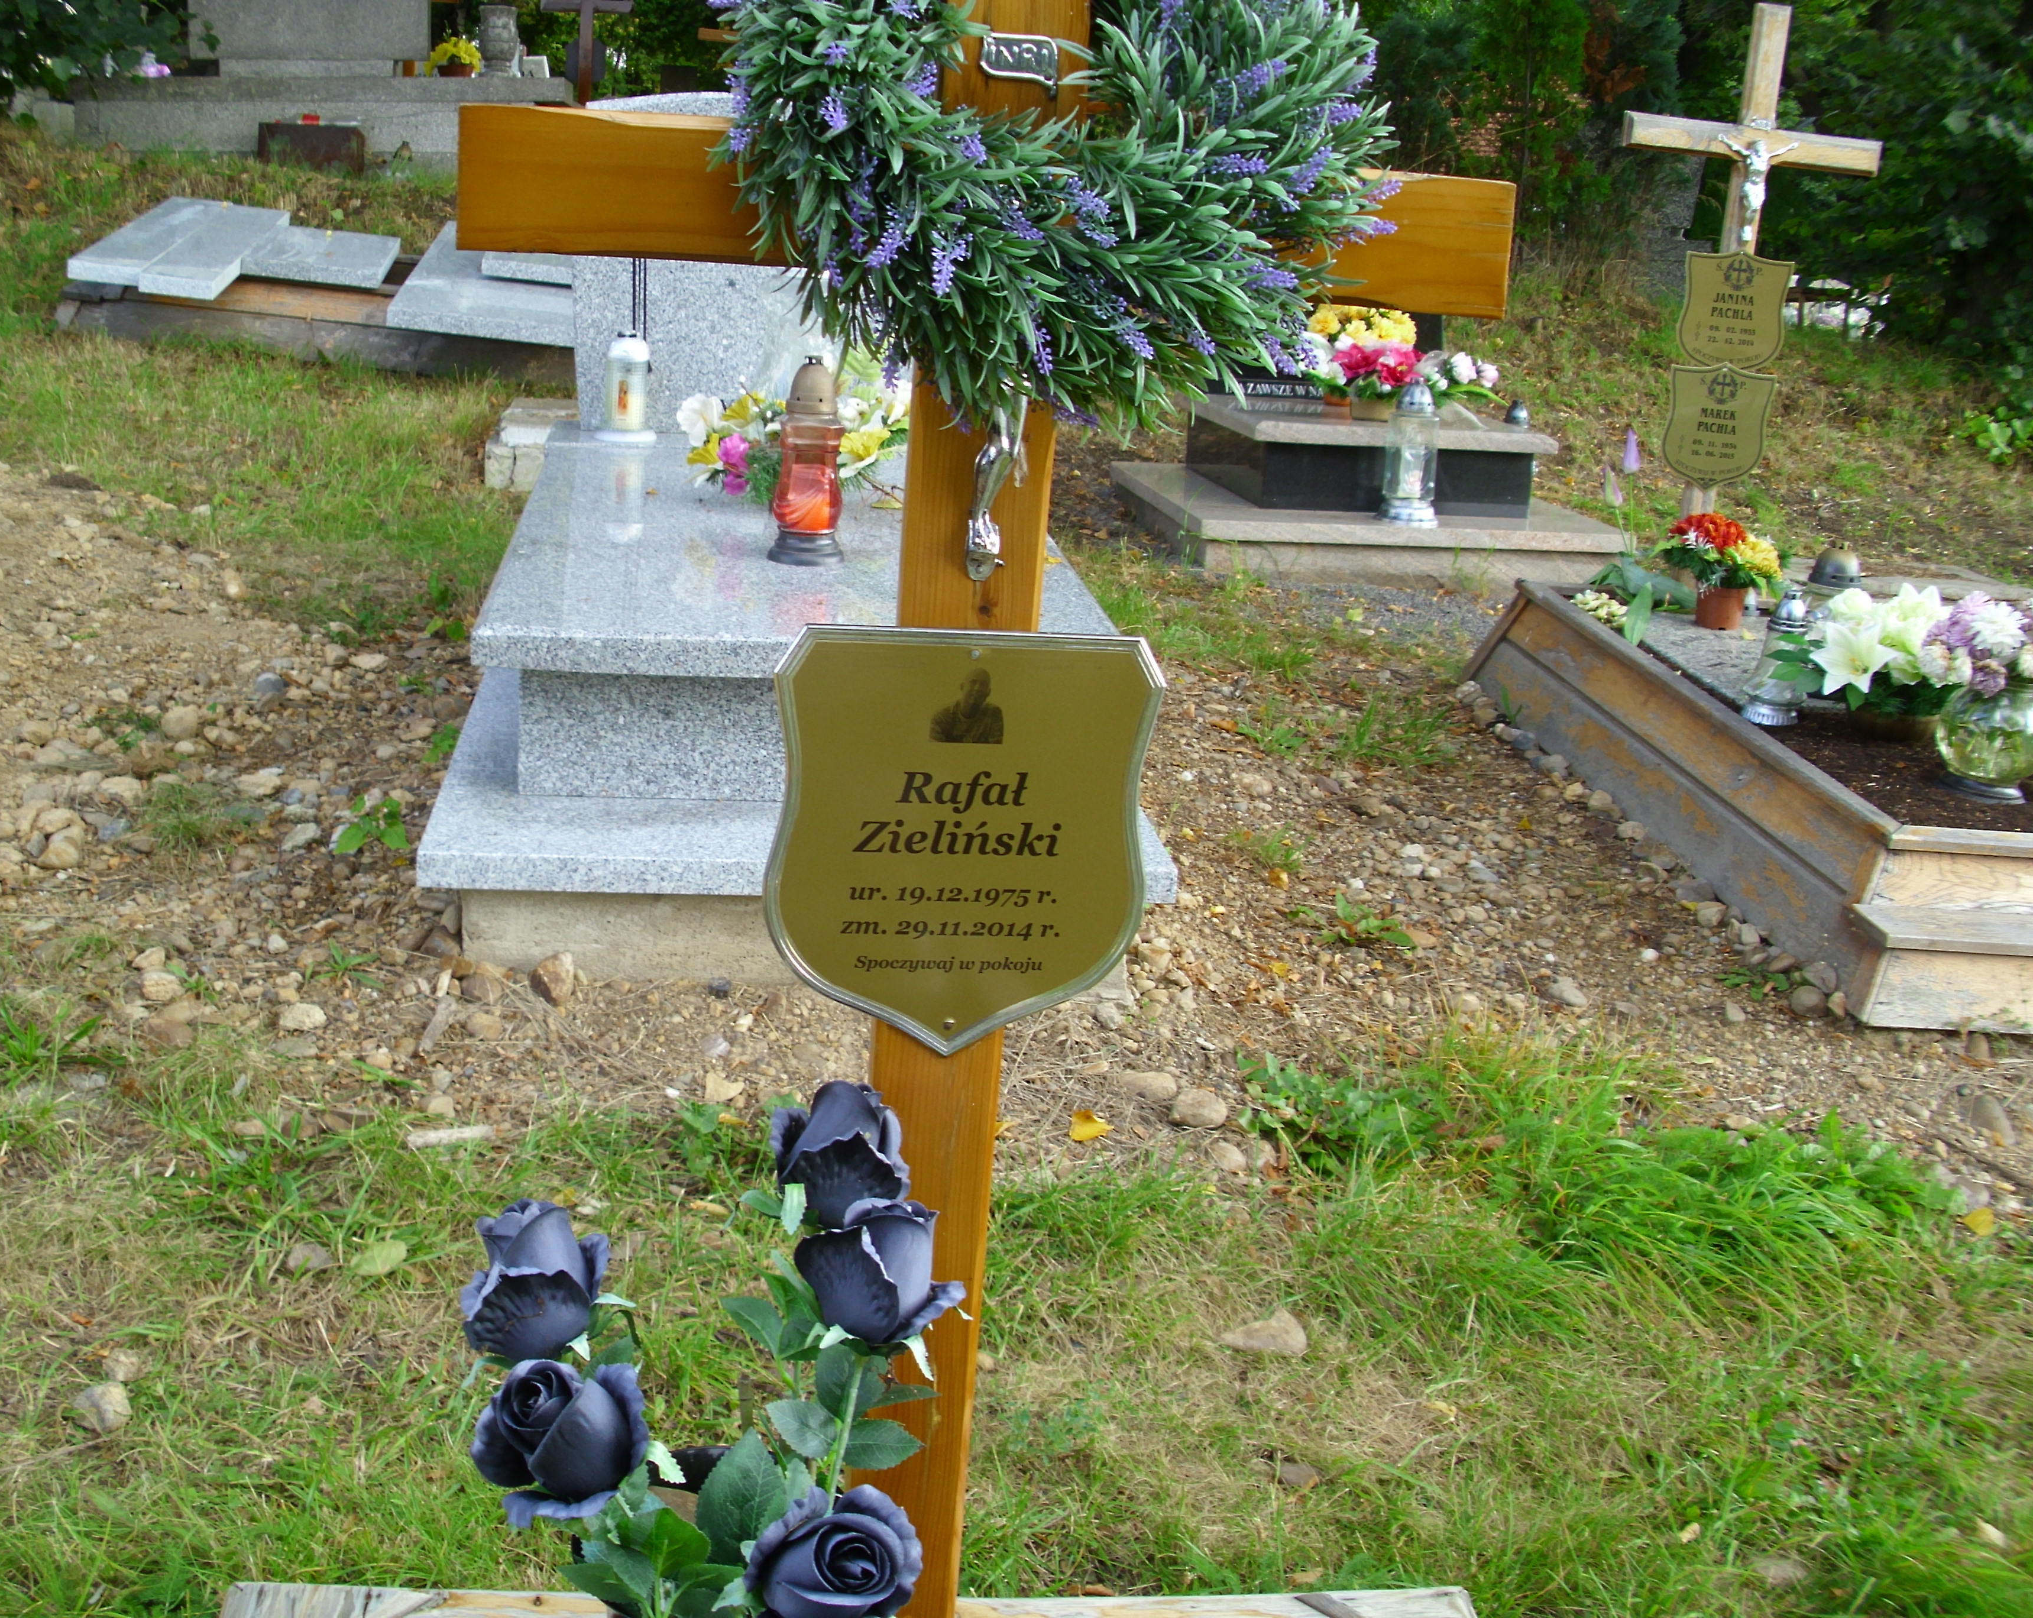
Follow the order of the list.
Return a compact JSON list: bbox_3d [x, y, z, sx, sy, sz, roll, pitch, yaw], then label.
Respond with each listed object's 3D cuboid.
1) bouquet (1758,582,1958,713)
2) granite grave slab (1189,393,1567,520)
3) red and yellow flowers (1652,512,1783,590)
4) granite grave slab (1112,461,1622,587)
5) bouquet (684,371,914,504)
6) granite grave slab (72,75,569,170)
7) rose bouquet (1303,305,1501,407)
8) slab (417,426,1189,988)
[{"bbox_3d":[1.517,-0.283,3.914,0.310,0.190,0.260,1,18,-9],"label":"bouquet"},{"bbox_3d":[0.938,-0.988,6.025,0.842,0.227,0.719,0,18,-13],"label":"granite grave slab"},{"bbox_3d":[1.536,-0.559,4.772,0.260,0.145,0.230,1,18,-9],"label":"red and yellow flowers"},{"bbox_3d":[0.945,-0.787,5.999,1.188,0.138,0.859,0,18,-13],"label":"granite grave slab"},{"bbox_3d":[-0.410,-0.689,4.097,0.460,0.220,0.300,1,18,-9],"label":"bouquet"},{"bbox_3d":[-2.840,-2.946,9.345,1.877,0.337,1.600,-1,18,-8],"label":"granite grave slab"},{"bbox_3d":[1.062,-1.248,6.017,0.540,0.240,0.300,1,18,-9],"label":"rose bouquet"},{"bbox_3d":[-0.419,-0.288,3.877,1.020,0.464,2.040,1,18,-9],"label":"slab"}]

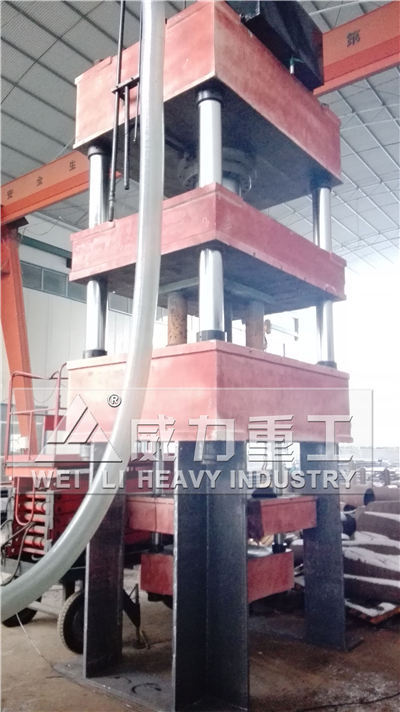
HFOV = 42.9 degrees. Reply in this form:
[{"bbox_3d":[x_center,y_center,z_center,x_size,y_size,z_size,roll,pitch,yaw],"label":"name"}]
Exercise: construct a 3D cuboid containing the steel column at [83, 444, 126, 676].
[{"bbox_3d":[-0.807,1.457,3.849,0.322,1.609,0.322,-7,-11,39],"label":"steel column"}]

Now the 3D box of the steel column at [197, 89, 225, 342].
[{"bbox_3d":[0.066,-0.965,3.480,0.172,1.840,0.172,0,-8,0],"label":"steel column"}]

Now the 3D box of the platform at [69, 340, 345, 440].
[{"bbox_3d":[0.146,0.394,4.257,1.499,0.617,1.949,-7,-11,39],"label":"platform"}]

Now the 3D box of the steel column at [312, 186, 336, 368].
[{"bbox_3d":[1.185,-0.760,4.846,0.172,1.840,0.172,-7,-11,39],"label":"steel column"}]

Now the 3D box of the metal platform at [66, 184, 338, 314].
[{"bbox_3d":[0.156,-0.751,4.531,1.516,0.382,2.033,-7,-11,39],"label":"metal platform"}]

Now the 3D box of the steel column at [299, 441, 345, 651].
[{"bbox_3d":[1.094,1.533,4.339,0.322,1.609,0.322,-7,-11,39],"label":"steel column"}]

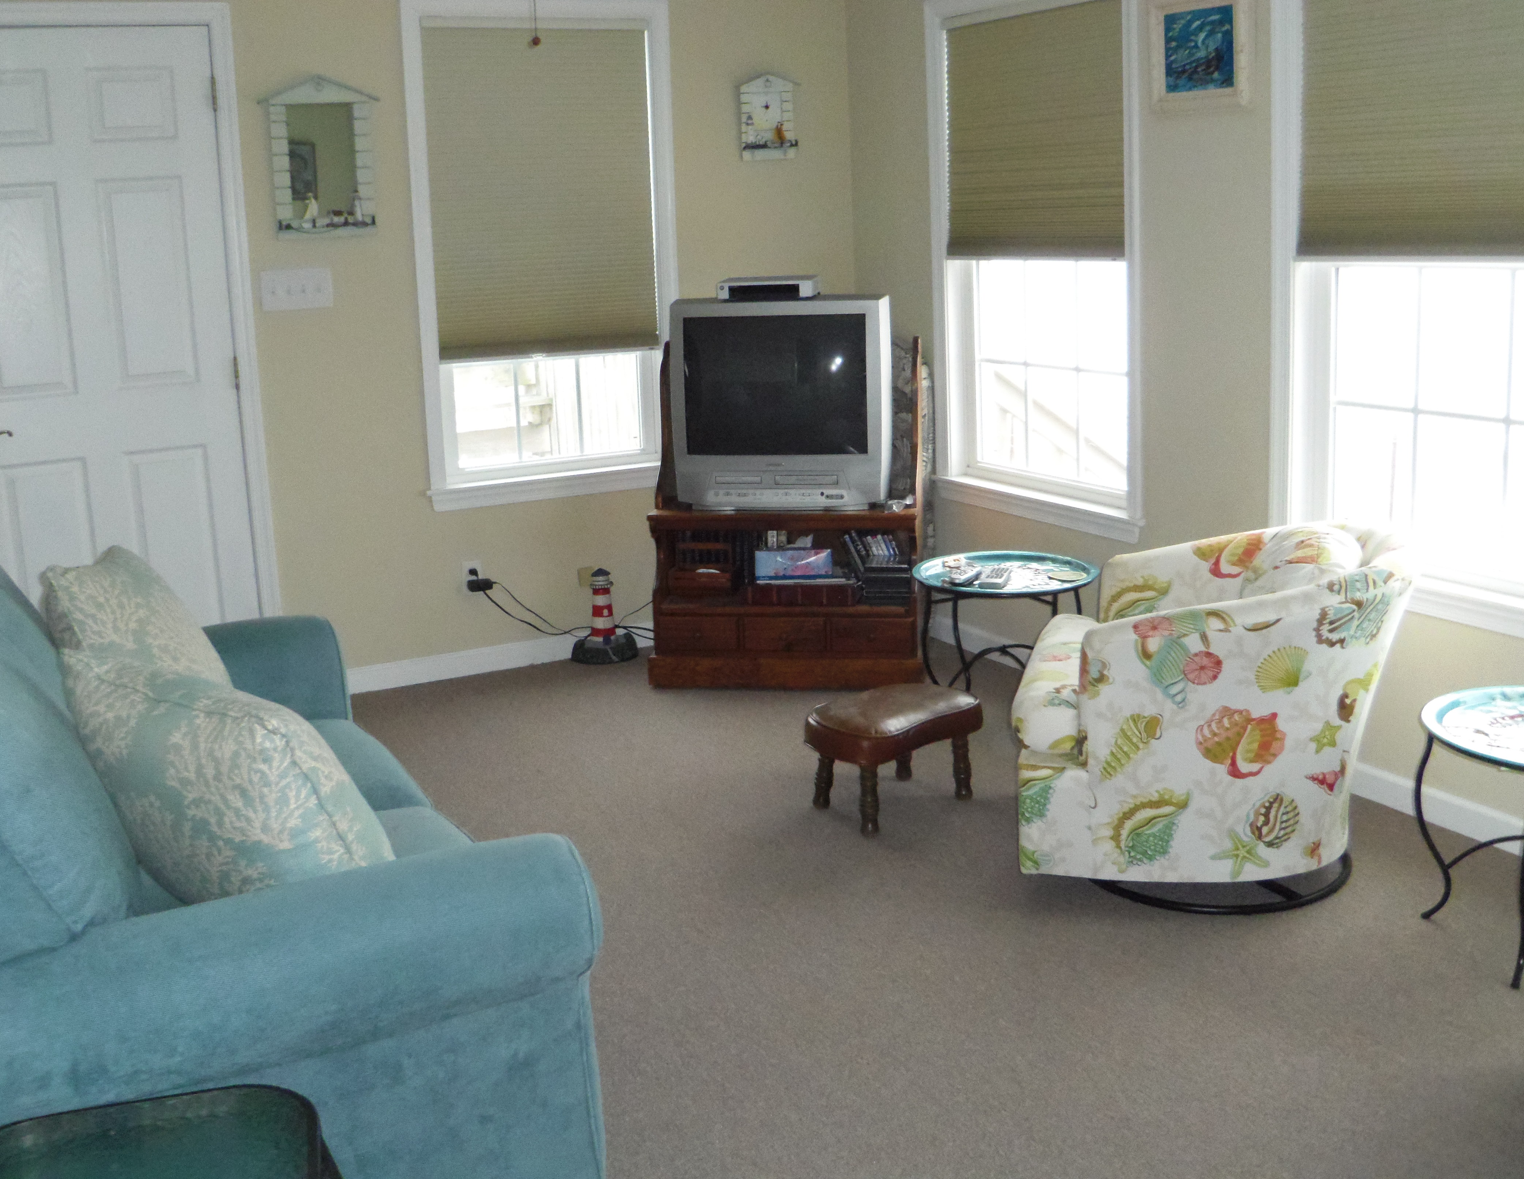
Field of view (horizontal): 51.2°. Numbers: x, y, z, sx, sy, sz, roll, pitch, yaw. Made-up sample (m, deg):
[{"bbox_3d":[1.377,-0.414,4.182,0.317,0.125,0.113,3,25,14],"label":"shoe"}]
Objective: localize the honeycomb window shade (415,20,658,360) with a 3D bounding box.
[{"bbox_3d":[-0.673,-1.240,4.939,0.748,1.045,0.045,-9,14,-26],"label":"honeycomb window shade"}]

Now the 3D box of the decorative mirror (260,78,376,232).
[{"bbox_3d":[-1.261,-1.248,4.568,0.352,0.466,0.050,-9,14,-26],"label":"decorative mirror"}]

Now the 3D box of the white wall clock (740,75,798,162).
[{"bbox_3d":[0.028,-1.546,5.203,0.224,0.283,0.040,-9,14,-26],"label":"white wall clock"}]

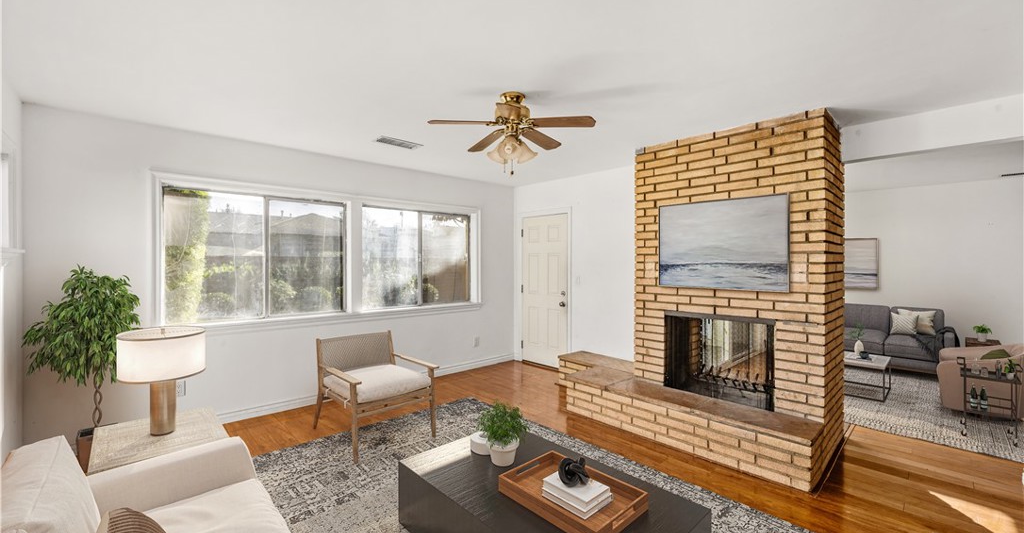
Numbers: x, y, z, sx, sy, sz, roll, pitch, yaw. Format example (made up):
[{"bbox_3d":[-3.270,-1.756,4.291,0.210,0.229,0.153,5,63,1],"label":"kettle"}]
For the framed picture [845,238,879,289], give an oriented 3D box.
[{"bbox_3d":[5.114,-0.036,6.106,0.040,0.760,0.780,0,1,-42],"label":"framed picture"}]

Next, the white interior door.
[{"bbox_3d":[0.432,0.331,5.311,0.050,2.015,0.835,0,1,-42],"label":"white interior door"}]

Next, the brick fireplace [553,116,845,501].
[{"bbox_3d":[1.385,0.142,3.737,1.130,2.455,2.545,0,1,-42],"label":"brick fireplace"}]

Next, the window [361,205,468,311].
[{"bbox_3d":[-1.075,-0.094,4.760,1.430,1.130,0.070,0,1,-42],"label":"window"}]

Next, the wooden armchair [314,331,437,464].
[{"bbox_3d":[-1.121,0.977,3.276,0.700,0.785,0.855,0,1,-42],"label":"wooden armchair"}]

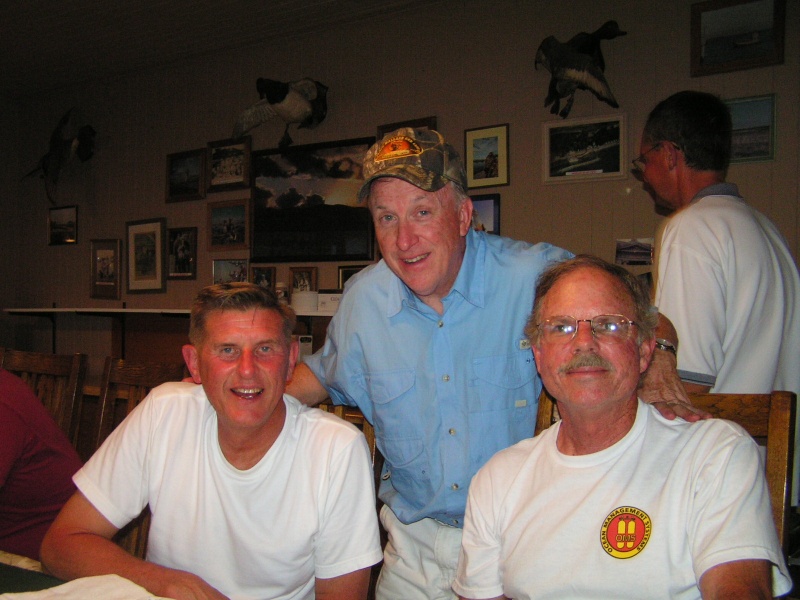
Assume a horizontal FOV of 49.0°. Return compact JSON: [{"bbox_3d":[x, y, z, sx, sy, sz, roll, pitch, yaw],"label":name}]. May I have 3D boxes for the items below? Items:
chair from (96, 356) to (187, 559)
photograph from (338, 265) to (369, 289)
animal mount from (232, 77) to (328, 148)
[{"bbox_3d":[-0.793,0.660,2.158,0.445,1.010,0.540,0,0,36],"label":"chair"},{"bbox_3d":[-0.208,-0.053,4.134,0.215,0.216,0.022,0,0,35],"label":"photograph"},{"bbox_3d":[-0.571,-0.896,4.198,0.420,0.320,0.360,0,0,12],"label":"animal mount"}]

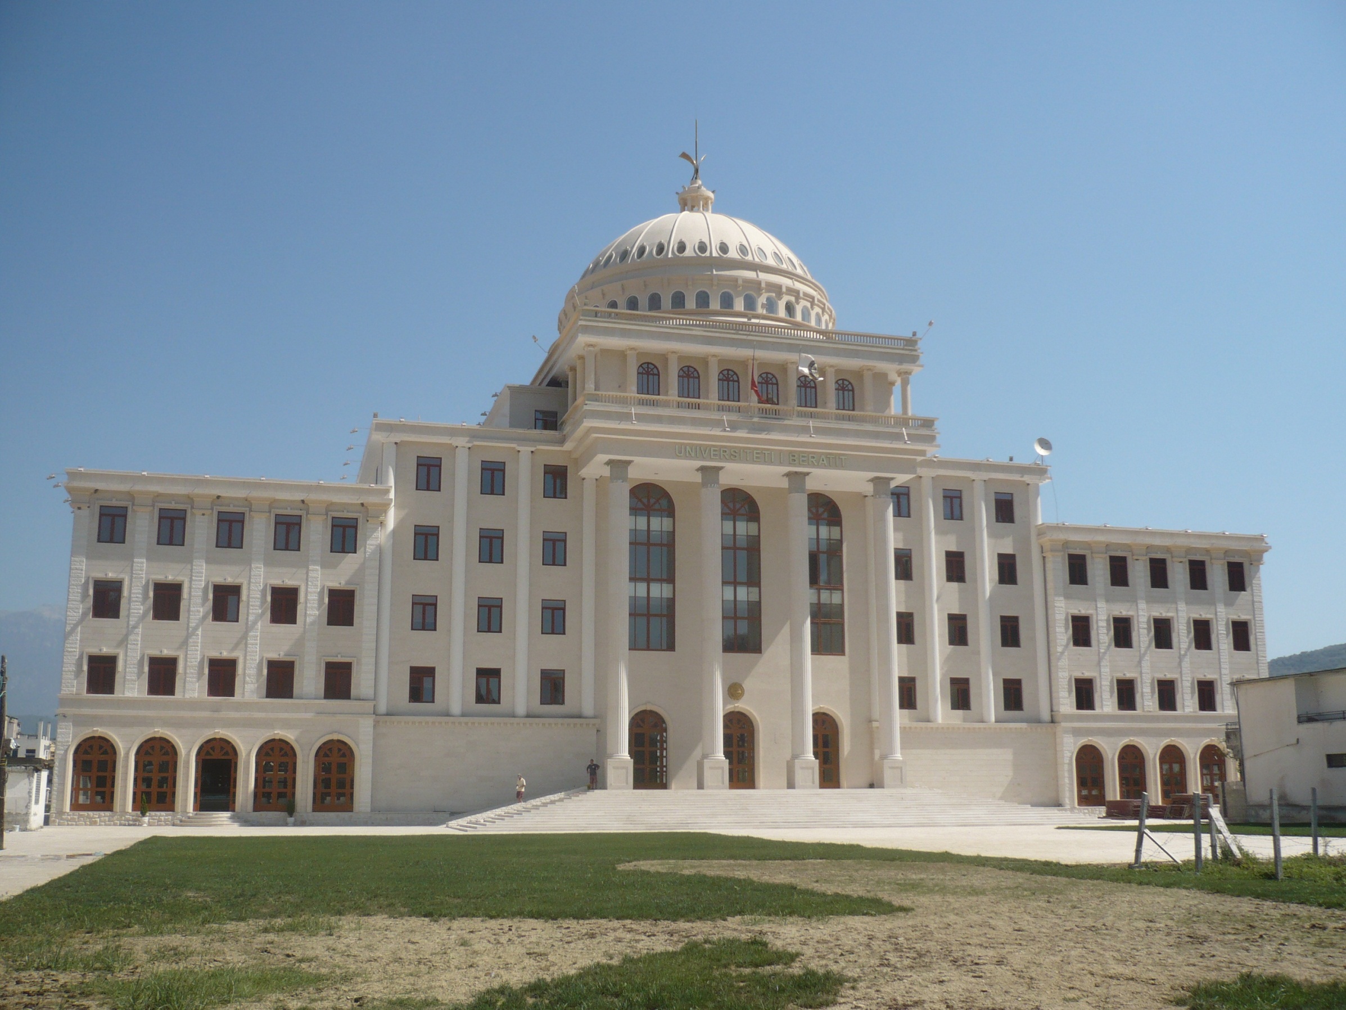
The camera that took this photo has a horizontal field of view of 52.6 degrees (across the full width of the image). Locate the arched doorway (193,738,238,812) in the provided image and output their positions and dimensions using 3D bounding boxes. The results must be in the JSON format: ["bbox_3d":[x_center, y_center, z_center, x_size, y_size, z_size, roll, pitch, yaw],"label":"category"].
[{"bbox_3d":[-24.994,14.784,74.515,2.258,4.040,0.300,3,-12,-15],"label":"arched doorway"}]

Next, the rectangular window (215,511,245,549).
[{"bbox_3d":[-26.362,1.491,81.177,1.512,2.156,0.200,3,-11,-16],"label":"rectangular window"}]

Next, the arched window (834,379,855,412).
[{"bbox_3d":[11.010,-6.777,86.940,1.368,2.609,0.200,3,-12,-15],"label":"arched window"}]

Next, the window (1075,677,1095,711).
[{"bbox_3d":[28.119,12.921,92.936,1.551,2.211,0.200,3,-12,-15],"label":"window"}]

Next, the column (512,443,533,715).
[{"bbox_3d":[-9.496,4.690,86.337,0.906,17.186,0.532,3,-11,-16],"label":"column"}]

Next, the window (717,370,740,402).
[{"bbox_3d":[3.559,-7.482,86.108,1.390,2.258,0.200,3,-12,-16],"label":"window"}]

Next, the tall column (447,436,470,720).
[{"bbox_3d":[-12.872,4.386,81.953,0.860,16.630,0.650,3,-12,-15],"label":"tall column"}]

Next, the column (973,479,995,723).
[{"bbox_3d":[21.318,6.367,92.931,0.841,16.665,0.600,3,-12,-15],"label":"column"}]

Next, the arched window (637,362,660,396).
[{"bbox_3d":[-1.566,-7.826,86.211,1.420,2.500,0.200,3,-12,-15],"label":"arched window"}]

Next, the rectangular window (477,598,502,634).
[{"bbox_3d":[-10.918,6.588,81.252,1.436,2.079,0.180,3,-12,-15],"label":"rectangular window"}]

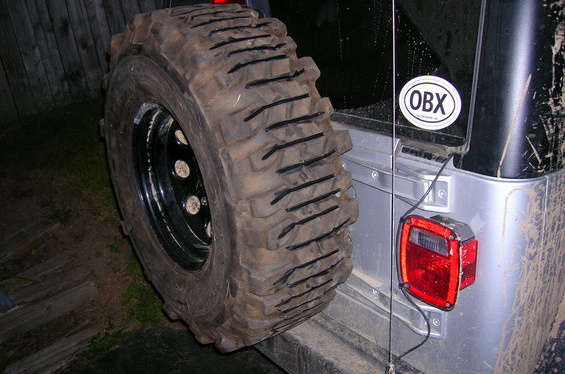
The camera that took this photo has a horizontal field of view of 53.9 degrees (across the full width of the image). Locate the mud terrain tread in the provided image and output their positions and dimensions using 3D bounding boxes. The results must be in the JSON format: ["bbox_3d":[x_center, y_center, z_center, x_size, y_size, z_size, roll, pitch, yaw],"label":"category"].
[{"bbox_3d":[-0.180,-0.021,1.387,0.290,0.820,0.820,-18,25,-34],"label":"mud terrain tread"}]

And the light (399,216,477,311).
[{"bbox_3d":[0.300,0.139,1.064,0.066,0.164,0.133,-18,25,-34],"label":"light"}]

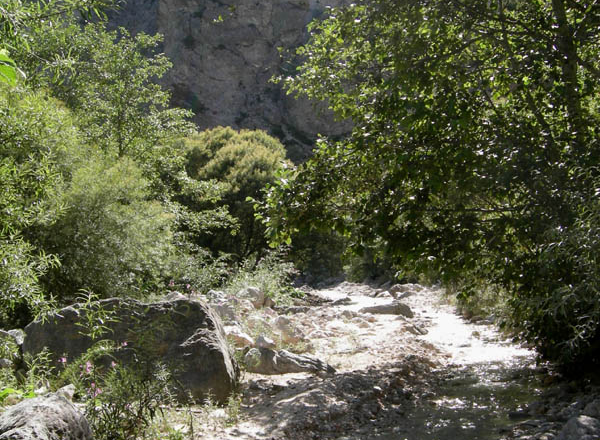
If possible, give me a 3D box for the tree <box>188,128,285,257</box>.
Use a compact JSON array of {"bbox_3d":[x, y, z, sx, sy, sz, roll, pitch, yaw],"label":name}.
[{"bbox_3d":[-1.550,-0.600,20.000,2.600,3.300,2.500,0,-1,0],"label":"tree"}]

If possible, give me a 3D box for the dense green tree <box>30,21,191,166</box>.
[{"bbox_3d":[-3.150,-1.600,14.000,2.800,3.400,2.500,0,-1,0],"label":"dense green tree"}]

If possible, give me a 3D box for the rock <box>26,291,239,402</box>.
[{"bbox_3d":[-1.520,1.100,7.500,1.900,0.920,1.200,0,-1,0],"label":"rock"}]

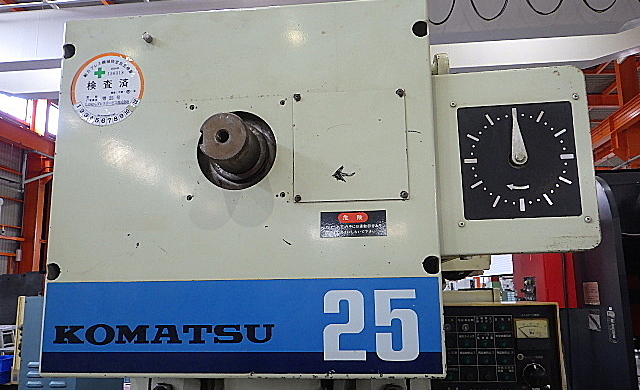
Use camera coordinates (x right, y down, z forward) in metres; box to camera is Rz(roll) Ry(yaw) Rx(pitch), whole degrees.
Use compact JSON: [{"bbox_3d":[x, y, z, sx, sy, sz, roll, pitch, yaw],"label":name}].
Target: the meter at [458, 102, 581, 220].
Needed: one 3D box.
[{"bbox_3d":[0.254,-0.045,0.657,0.145,0.146,0.018,-2,-9,6],"label":"meter"}]

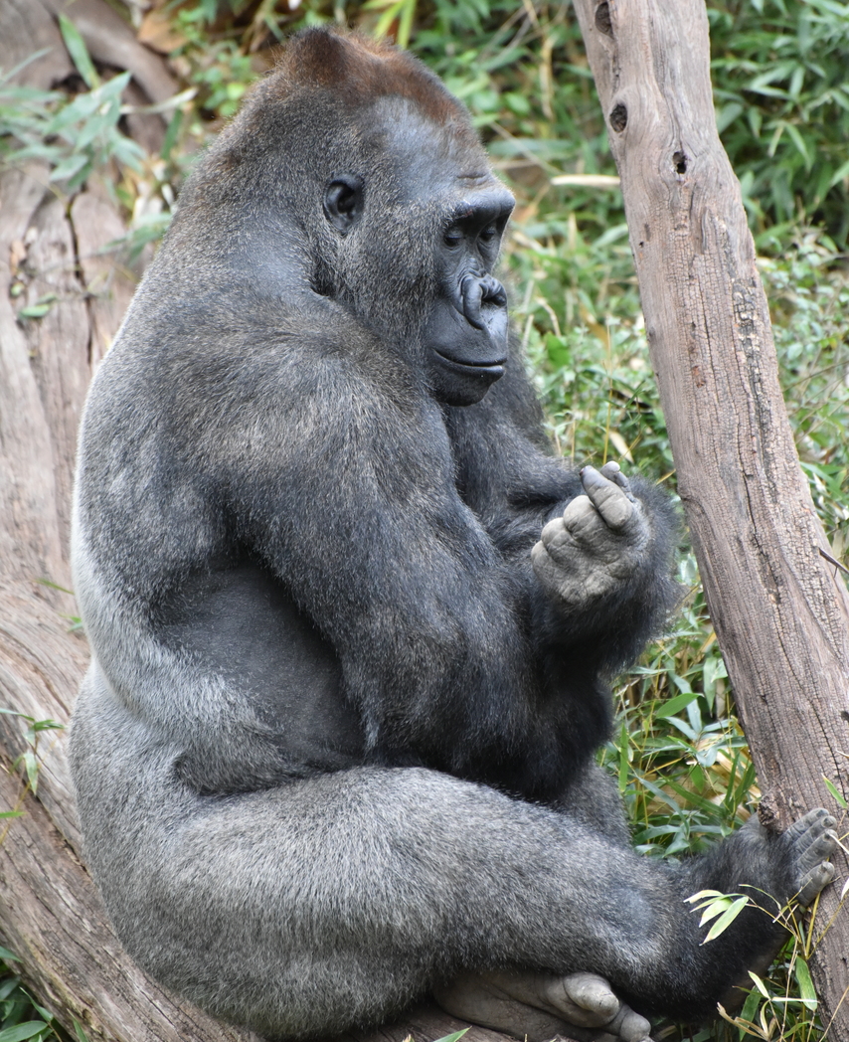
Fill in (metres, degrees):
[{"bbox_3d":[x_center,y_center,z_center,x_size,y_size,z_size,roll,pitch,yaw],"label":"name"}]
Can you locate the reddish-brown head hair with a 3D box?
[{"bbox_3d":[-0.059,-0.456,9.450,0.210,0.110,0.160,7,13,29],"label":"reddish-brown head hair"}]

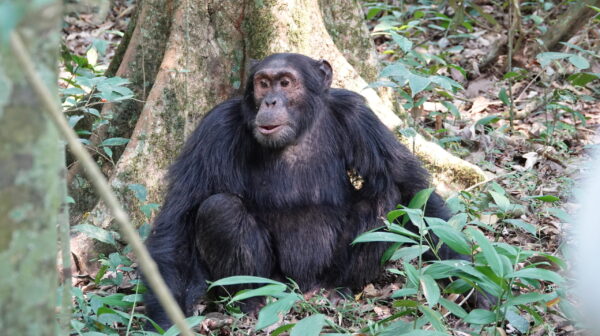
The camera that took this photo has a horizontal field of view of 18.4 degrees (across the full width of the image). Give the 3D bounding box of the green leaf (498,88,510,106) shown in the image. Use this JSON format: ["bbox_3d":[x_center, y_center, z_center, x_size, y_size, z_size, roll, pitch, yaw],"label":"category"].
[{"bbox_3d":[0.842,-0.287,7.600,0.042,0.075,0.015,-33,15,0],"label":"green leaf"}]

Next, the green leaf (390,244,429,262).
[{"bbox_3d":[0.281,0.220,4.750,0.108,0.022,0.042,-17,35,-14],"label":"green leaf"}]

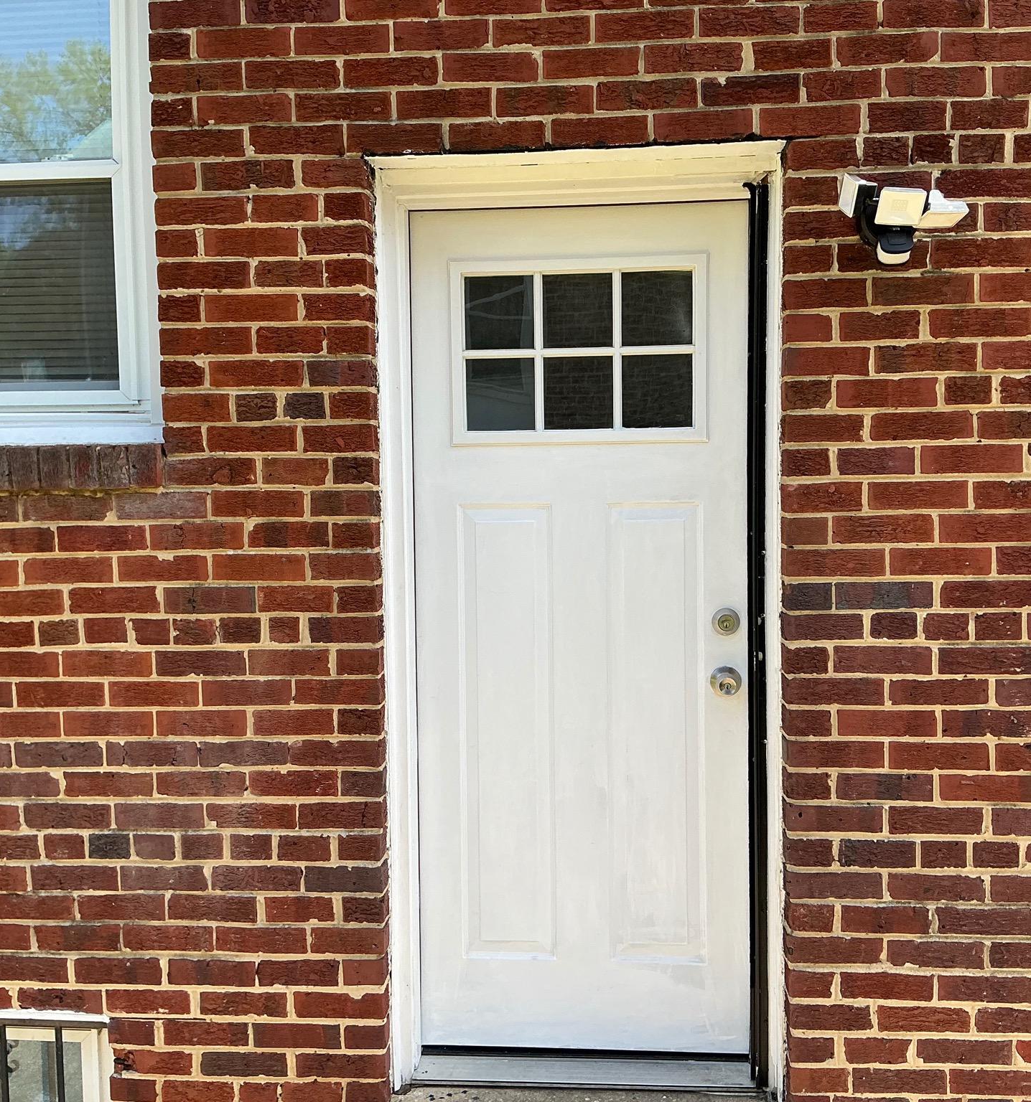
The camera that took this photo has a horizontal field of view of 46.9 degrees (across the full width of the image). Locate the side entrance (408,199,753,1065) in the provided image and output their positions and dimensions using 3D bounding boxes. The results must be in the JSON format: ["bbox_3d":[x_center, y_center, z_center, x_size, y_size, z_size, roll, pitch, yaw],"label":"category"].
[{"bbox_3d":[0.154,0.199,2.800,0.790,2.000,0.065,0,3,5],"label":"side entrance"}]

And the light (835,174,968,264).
[{"bbox_3d":[0.778,-0.667,2.395,0.250,0.170,0.160,0,3,5],"label":"light"}]

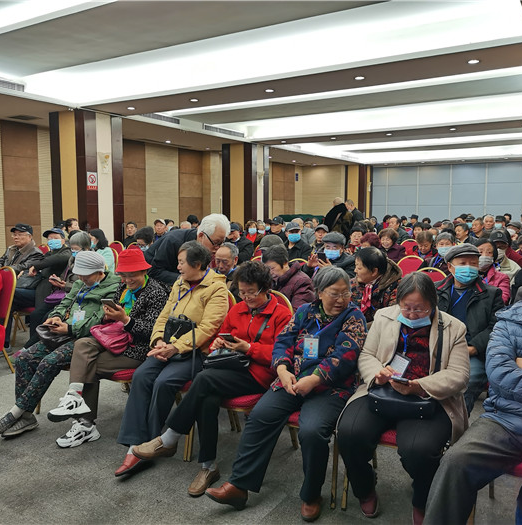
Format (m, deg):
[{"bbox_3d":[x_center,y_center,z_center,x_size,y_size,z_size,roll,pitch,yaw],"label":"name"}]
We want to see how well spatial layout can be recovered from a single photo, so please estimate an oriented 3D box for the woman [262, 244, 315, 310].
[{"bbox_3d":[0.272,0.473,3.974,0.800,1.190,0.540,-5,7,-41],"label":"woman"}]

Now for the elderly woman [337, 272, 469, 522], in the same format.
[{"bbox_3d":[0.665,0.624,2.540,0.600,1.160,0.720,3,6,27],"label":"elderly woman"}]

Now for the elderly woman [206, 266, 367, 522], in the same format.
[{"bbox_3d":[0.201,0.601,2.724,0.600,1.170,0.840,3,6,30],"label":"elderly woman"}]

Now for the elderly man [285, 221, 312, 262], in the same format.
[{"bbox_3d":[0.370,0.188,6.360,0.550,1.290,0.770,3,7,31],"label":"elderly man"}]

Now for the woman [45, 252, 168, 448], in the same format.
[{"bbox_3d":[-0.990,0.521,3.720,0.500,1.160,0.800,3,7,31],"label":"woman"}]

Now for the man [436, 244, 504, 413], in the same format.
[{"bbox_3d":[1.230,0.509,3.470,0.550,1.220,0.800,3,7,31],"label":"man"}]

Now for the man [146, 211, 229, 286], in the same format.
[{"bbox_3d":[-0.556,0.332,4.194,0.820,1.430,0.520,4,6,33],"label":"man"}]

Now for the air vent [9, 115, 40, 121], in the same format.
[{"bbox_3d":[-4.079,-2.490,9.416,0.420,0.050,0.420,3,7,31],"label":"air vent"}]

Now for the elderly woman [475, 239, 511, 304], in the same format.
[{"bbox_3d":[1.719,0.438,4.134,0.520,1.230,0.780,4,6,33],"label":"elderly woman"}]

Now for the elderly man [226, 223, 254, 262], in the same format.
[{"bbox_3d":[-0.273,0.150,6.862,0.540,1.290,0.800,4,6,33],"label":"elderly man"}]

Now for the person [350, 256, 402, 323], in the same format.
[{"bbox_3d":[0.600,0.497,3.280,0.530,1.210,0.770,4,7,38],"label":"person"}]

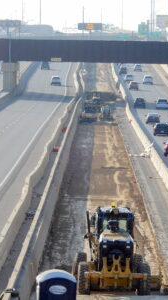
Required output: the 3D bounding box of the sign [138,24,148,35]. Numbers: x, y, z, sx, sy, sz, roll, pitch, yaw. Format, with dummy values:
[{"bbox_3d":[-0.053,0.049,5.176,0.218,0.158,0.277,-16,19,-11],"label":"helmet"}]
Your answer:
[{"bbox_3d":[20.700,-41.712,900.000,3.600,3.500,0.200,0,2,0],"label":"sign"}]

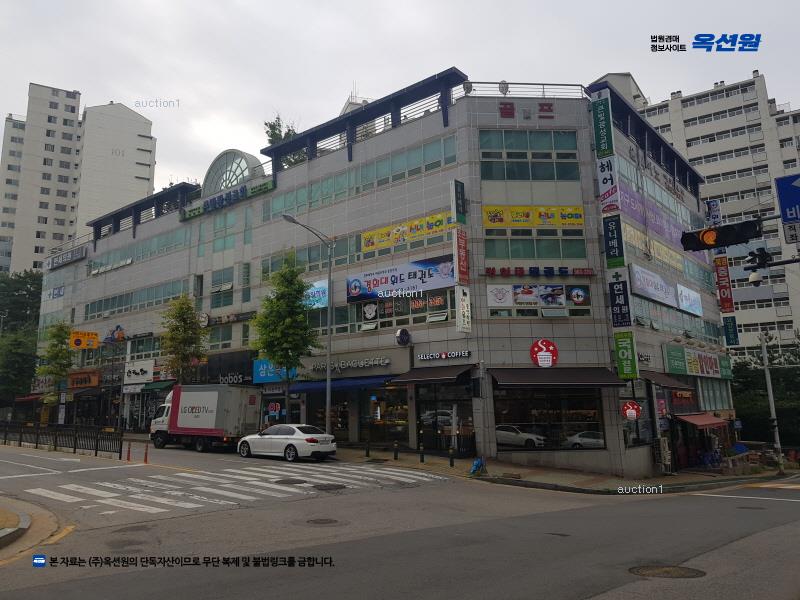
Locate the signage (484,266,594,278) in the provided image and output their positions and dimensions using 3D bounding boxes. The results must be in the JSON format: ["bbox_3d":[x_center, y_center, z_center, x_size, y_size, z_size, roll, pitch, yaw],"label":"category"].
[{"bbox_3d":[6.466,-1.271,27.808,5.114,0.500,0.200,-1,-11,-6],"label":"signage"}]

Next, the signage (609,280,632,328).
[{"bbox_3d":[10.464,0.217,28.457,0.850,2.150,0.220,-8,-13,32],"label":"signage"}]

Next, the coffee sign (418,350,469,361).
[{"bbox_3d":[2.017,2.633,28.660,2.950,0.400,0.140,-9,-13,37],"label":"coffee sign"}]

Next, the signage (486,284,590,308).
[{"bbox_3d":[6.431,-0.186,27.665,4.849,0.987,0.080,-1,-11,-6],"label":"signage"}]

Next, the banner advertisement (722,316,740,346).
[{"bbox_3d":[22.704,2.152,41.119,0.779,1.950,0.200,-10,-14,40],"label":"banner advertisement"}]

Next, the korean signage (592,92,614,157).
[{"bbox_3d":[9.938,-8.609,29.585,0.770,3.361,0.200,-11,-15,40],"label":"korean signage"}]

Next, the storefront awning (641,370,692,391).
[{"bbox_3d":[13.903,4.227,31.525,1.347,0.965,6.923,-10,-14,37],"label":"storefront awning"}]

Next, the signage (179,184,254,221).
[{"bbox_3d":[-12.206,-6.448,40.541,8.254,0.800,0.400,-10,-14,37],"label":"signage"}]

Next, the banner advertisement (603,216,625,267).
[{"bbox_3d":[10.116,-2.776,28.413,0.770,2.461,0.200,-11,-15,40],"label":"banner advertisement"}]

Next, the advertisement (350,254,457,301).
[{"bbox_3d":[-0.078,-0.932,30.211,6.804,1.527,0.150,-9,-13,37],"label":"advertisement"}]

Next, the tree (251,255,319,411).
[{"bbox_3d":[-5.696,2.426,30.154,3.262,9.835,3.262,-1,-11,0],"label":"tree"}]

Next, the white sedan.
[{"bbox_3d":[-5.050,6.229,26.523,4.900,1.460,1.860,-7,-12,36],"label":"white sedan"}]

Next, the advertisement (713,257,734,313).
[{"bbox_3d":[23.290,-1.063,43.253,0.850,4.133,0.200,-11,-15,40],"label":"advertisement"}]

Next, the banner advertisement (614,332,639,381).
[{"bbox_3d":[10.391,2.538,27.516,0.833,2.156,0.250,-10,-14,37],"label":"banner advertisement"}]

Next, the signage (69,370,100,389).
[{"bbox_3d":[-25.509,6.505,48.824,5.037,1.221,0.300,-10,-14,37],"label":"signage"}]

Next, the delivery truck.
[{"bbox_3d":[-10.017,6.037,30.892,6.250,3.200,2.200,-7,-12,36],"label":"delivery truck"}]

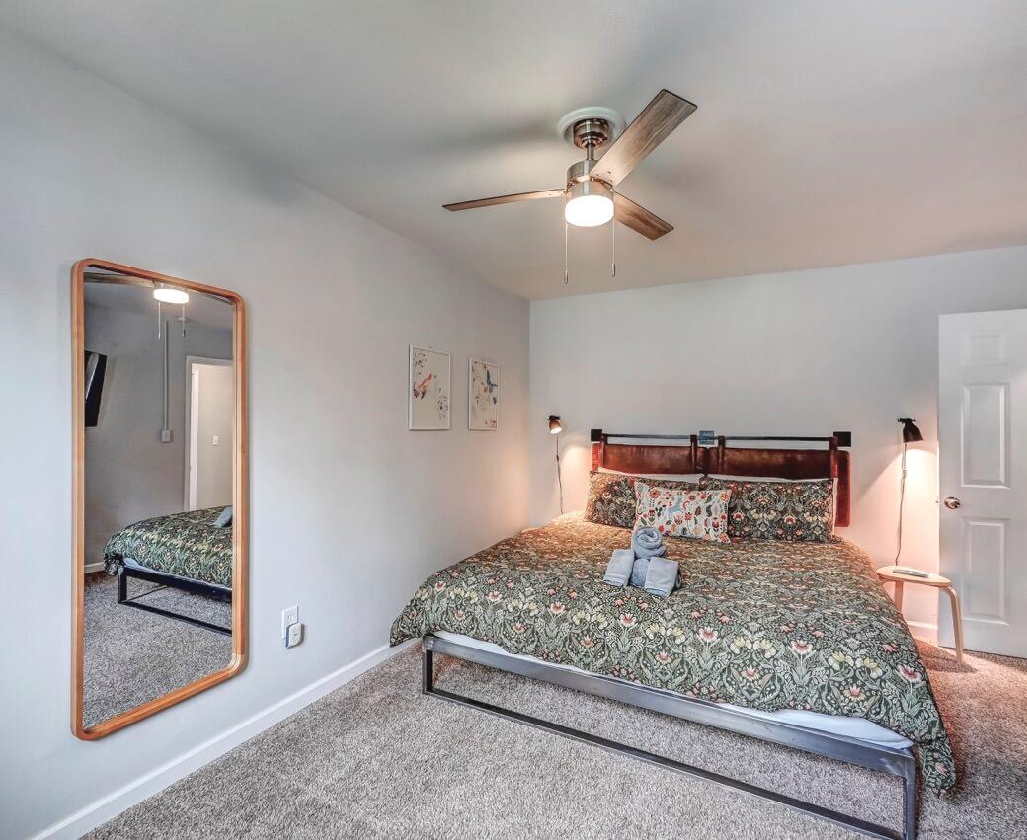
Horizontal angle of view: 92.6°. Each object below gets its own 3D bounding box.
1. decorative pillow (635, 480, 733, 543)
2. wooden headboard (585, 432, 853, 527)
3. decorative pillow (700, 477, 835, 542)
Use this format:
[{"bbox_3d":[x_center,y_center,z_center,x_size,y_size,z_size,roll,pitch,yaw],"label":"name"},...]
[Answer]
[{"bbox_3d":[1.124,0.606,3.276,0.600,0.410,0.130,0,-28,28],"label":"decorative pillow"},{"bbox_3d":[1.458,0.402,3.716,1.830,0.660,0.090,0,-1,28],"label":"wooden headboard"},{"bbox_3d":[1.645,0.580,3.225,0.790,0.430,0.170,0,-25,28],"label":"decorative pillow"}]

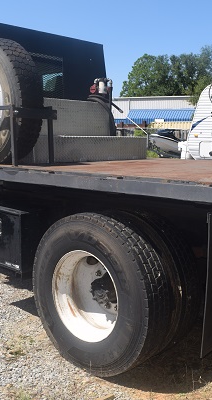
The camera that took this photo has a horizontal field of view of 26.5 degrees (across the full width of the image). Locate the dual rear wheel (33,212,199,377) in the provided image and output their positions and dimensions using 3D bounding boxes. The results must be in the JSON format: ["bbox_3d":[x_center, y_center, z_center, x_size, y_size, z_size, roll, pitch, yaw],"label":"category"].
[{"bbox_3d":[0.045,0.586,3.088,1.050,1.050,0.610,7,11,42],"label":"dual rear wheel"}]

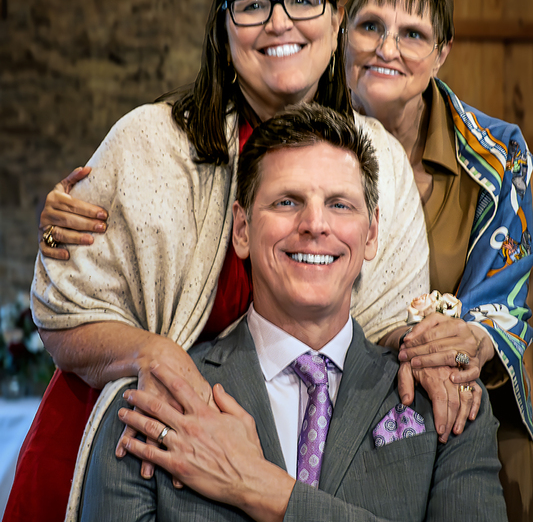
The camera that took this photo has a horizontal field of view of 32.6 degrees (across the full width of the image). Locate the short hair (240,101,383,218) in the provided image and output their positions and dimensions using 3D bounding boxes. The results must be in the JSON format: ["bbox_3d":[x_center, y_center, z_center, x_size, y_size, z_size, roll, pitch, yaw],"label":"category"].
[{"bbox_3d":[0.053,-0.113,1.180,0.180,0.175,0.210,3,-5,-3],"label":"short hair"}]

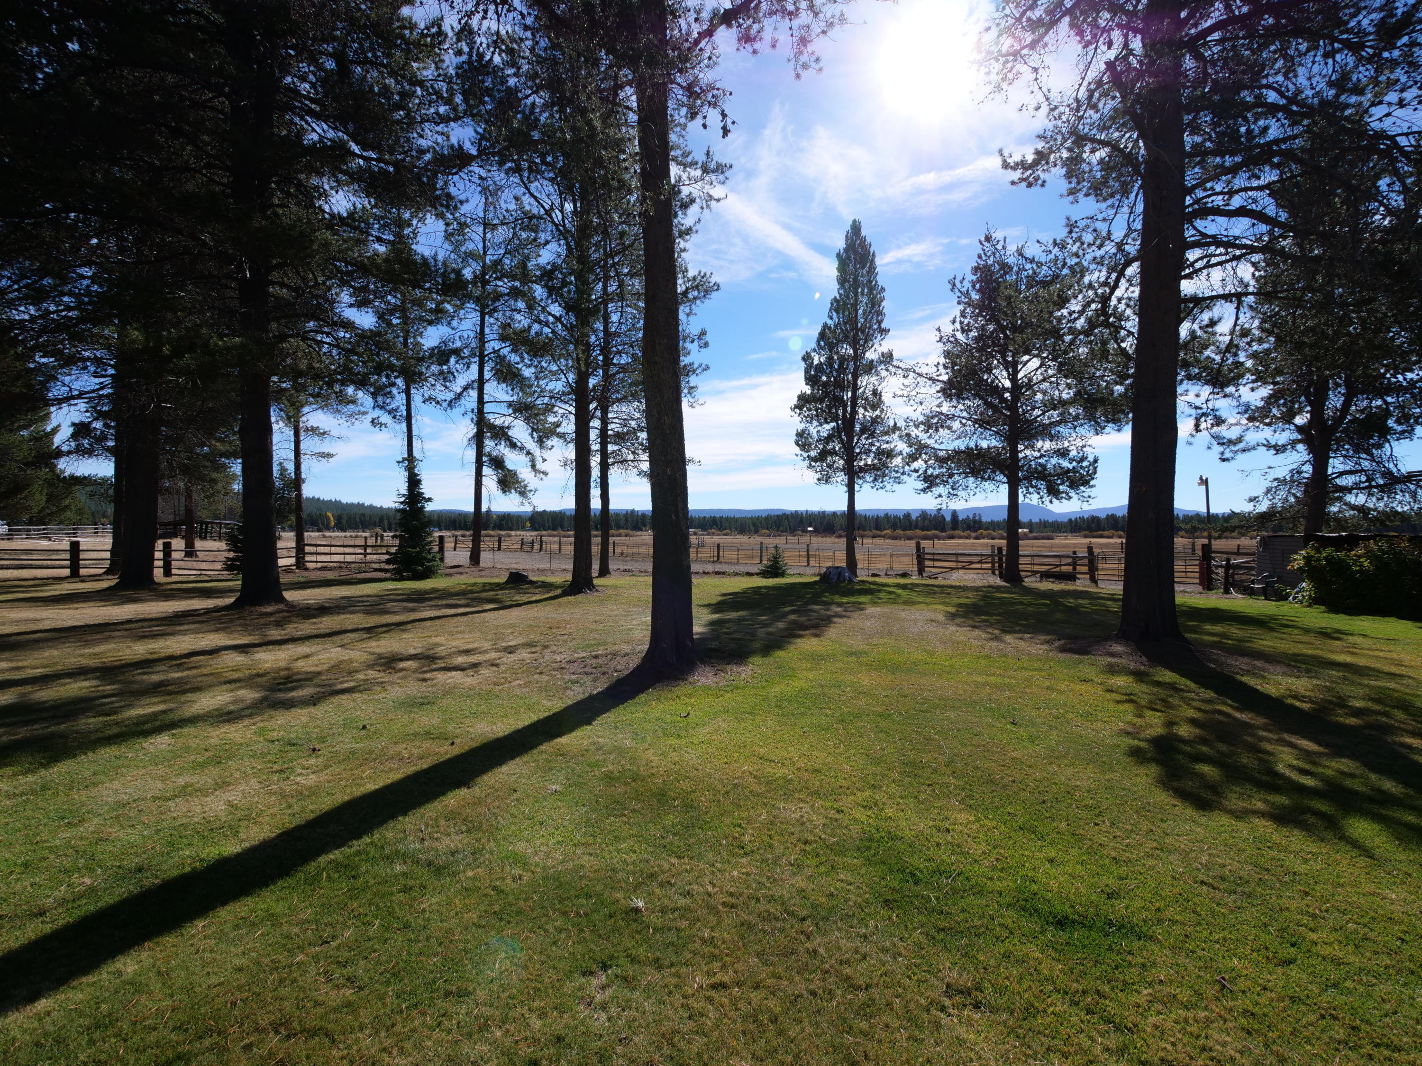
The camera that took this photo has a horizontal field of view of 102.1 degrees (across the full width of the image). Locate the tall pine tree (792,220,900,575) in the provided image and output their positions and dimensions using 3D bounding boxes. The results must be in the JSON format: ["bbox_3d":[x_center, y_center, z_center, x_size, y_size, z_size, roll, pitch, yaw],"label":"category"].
[{"bbox_3d":[5.850,-5.800,24.600,4.700,15.300,4.600,0,1,0],"label":"tall pine tree"}]

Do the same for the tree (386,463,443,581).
[{"bbox_3d":[-11.700,-0.500,22.600,2.250,4.550,2.250,0,1,0],"label":"tree"}]

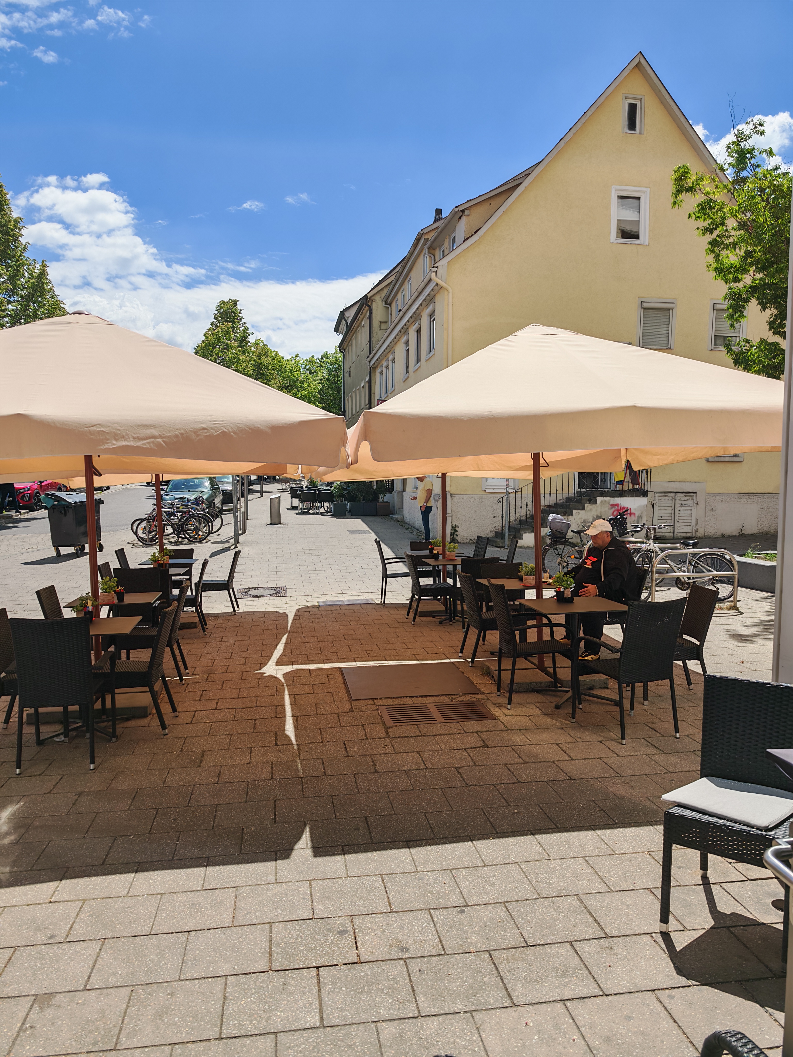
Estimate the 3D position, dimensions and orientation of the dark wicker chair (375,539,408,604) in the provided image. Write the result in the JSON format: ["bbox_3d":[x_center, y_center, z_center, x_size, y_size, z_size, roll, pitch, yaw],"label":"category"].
[{"bbox_3d":[0.019,0.641,10.700,0.610,0.930,0.550,-1,5,-7],"label":"dark wicker chair"}]

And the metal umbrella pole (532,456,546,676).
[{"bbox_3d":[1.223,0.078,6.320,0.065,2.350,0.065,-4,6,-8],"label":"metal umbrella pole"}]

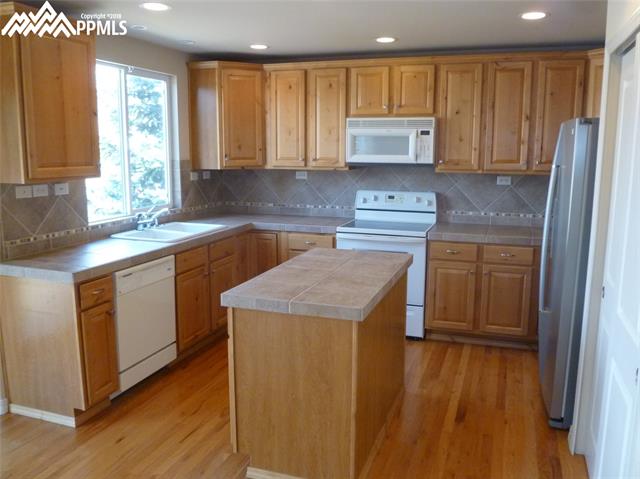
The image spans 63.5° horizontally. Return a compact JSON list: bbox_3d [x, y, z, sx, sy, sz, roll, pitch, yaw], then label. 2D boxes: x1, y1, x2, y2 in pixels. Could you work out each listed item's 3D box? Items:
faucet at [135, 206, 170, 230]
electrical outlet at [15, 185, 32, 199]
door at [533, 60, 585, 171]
[{"bbox_3d":[-1.341,-0.172,4.184,0.190,0.190,0.240,4,10,19],"label":"faucet"},{"bbox_3d":[-1.813,-0.290,3.182,0.012,0.072,0.115,4,10,19],"label":"electrical outlet"},{"bbox_3d":[1.870,-0.969,4.053,0.314,0.848,0.024,4,10,18],"label":"door"}]

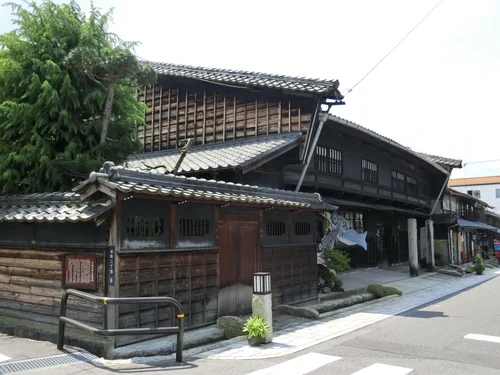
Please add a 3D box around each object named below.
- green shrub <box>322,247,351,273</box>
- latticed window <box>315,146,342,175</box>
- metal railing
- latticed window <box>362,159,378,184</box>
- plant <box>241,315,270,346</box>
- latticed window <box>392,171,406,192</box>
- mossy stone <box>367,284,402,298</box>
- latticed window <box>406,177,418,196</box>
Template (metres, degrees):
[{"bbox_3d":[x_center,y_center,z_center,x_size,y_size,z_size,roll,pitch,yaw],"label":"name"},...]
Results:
[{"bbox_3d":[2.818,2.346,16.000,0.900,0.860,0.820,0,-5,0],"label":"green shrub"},{"bbox_3d":[2.595,-0.826,15.973,0.120,0.850,2.070,-3,-7,34],"label":"latticed window"},{"bbox_3d":[-1.804,1.735,6.067,1.880,0.790,0.670,-2,-6,19],"label":"metal railing"},{"bbox_3d":[4.660,-0.521,18.979,0.120,0.850,1.750,-3,-7,34],"label":"latticed window"},{"bbox_3d":[0.092,2.027,6.961,0.390,0.420,0.370,0,-5,0],"label":"plant"},{"bbox_3d":[6.649,-0.228,21.874,0.120,0.850,1.920,-3,-7,34],"label":"latticed window"},{"bbox_3d":[3.541,2.683,12.943,0.930,0.310,0.560,4,-7,-35],"label":"mossy stone"},{"bbox_3d":[7.800,-0.058,23.550,0.120,0.850,1.980,-3,-7,34],"label":"latticed window"}]

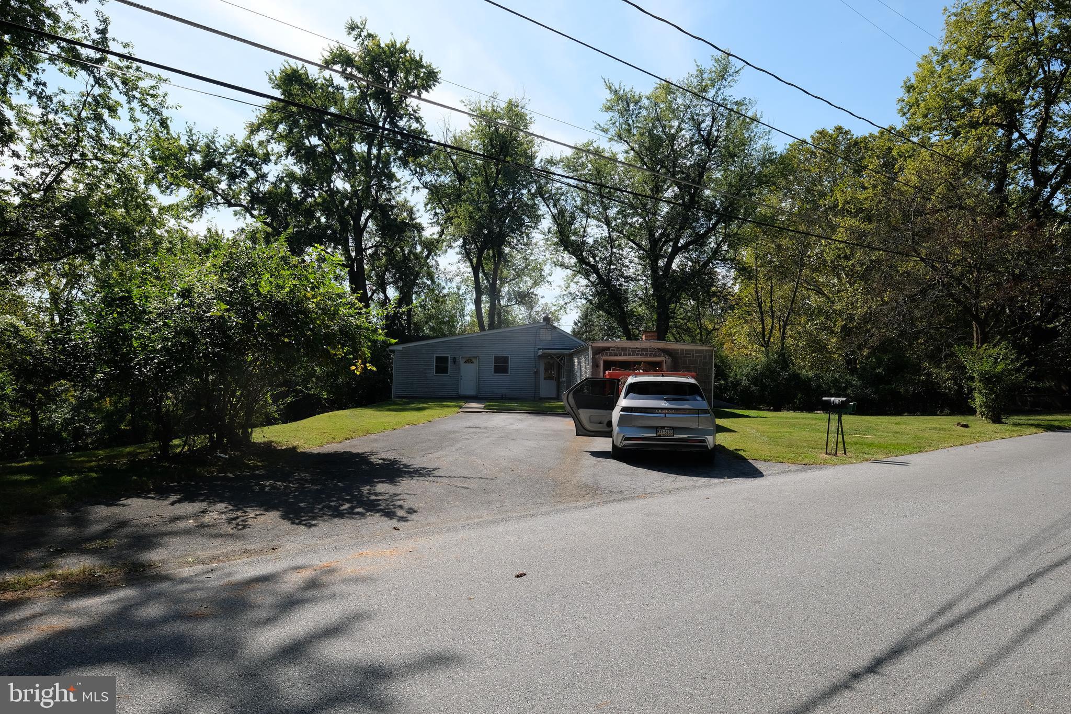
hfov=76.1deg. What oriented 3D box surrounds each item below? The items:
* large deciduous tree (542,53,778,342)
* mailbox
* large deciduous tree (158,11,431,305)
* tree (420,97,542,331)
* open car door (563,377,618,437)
[{"bbox_3d":[7.800,-8.500,43.500,14.600,21.400,13.000,1,-1,0],"label":"large deciduous tree"},{"bbox_3d":[6.130,1.400,13.850,0.560,1.170,0.310,0,-1,44],"label":"mailbox"},{"bbox_3d":[-14.100,-8.700,40.500,16.500,22.500,14.000,1,-1,0],"label":"large deciduous tree"},{"bbox_3d":[-4.000,-8.300,50.000,8.900,21.200,8.500,1,-1,0],"label":"tree"},{"bbox_3d":[1.140,1.040,14.080,1.170,1.210,0.220,1,-1,-9],"label":"open car door"}]

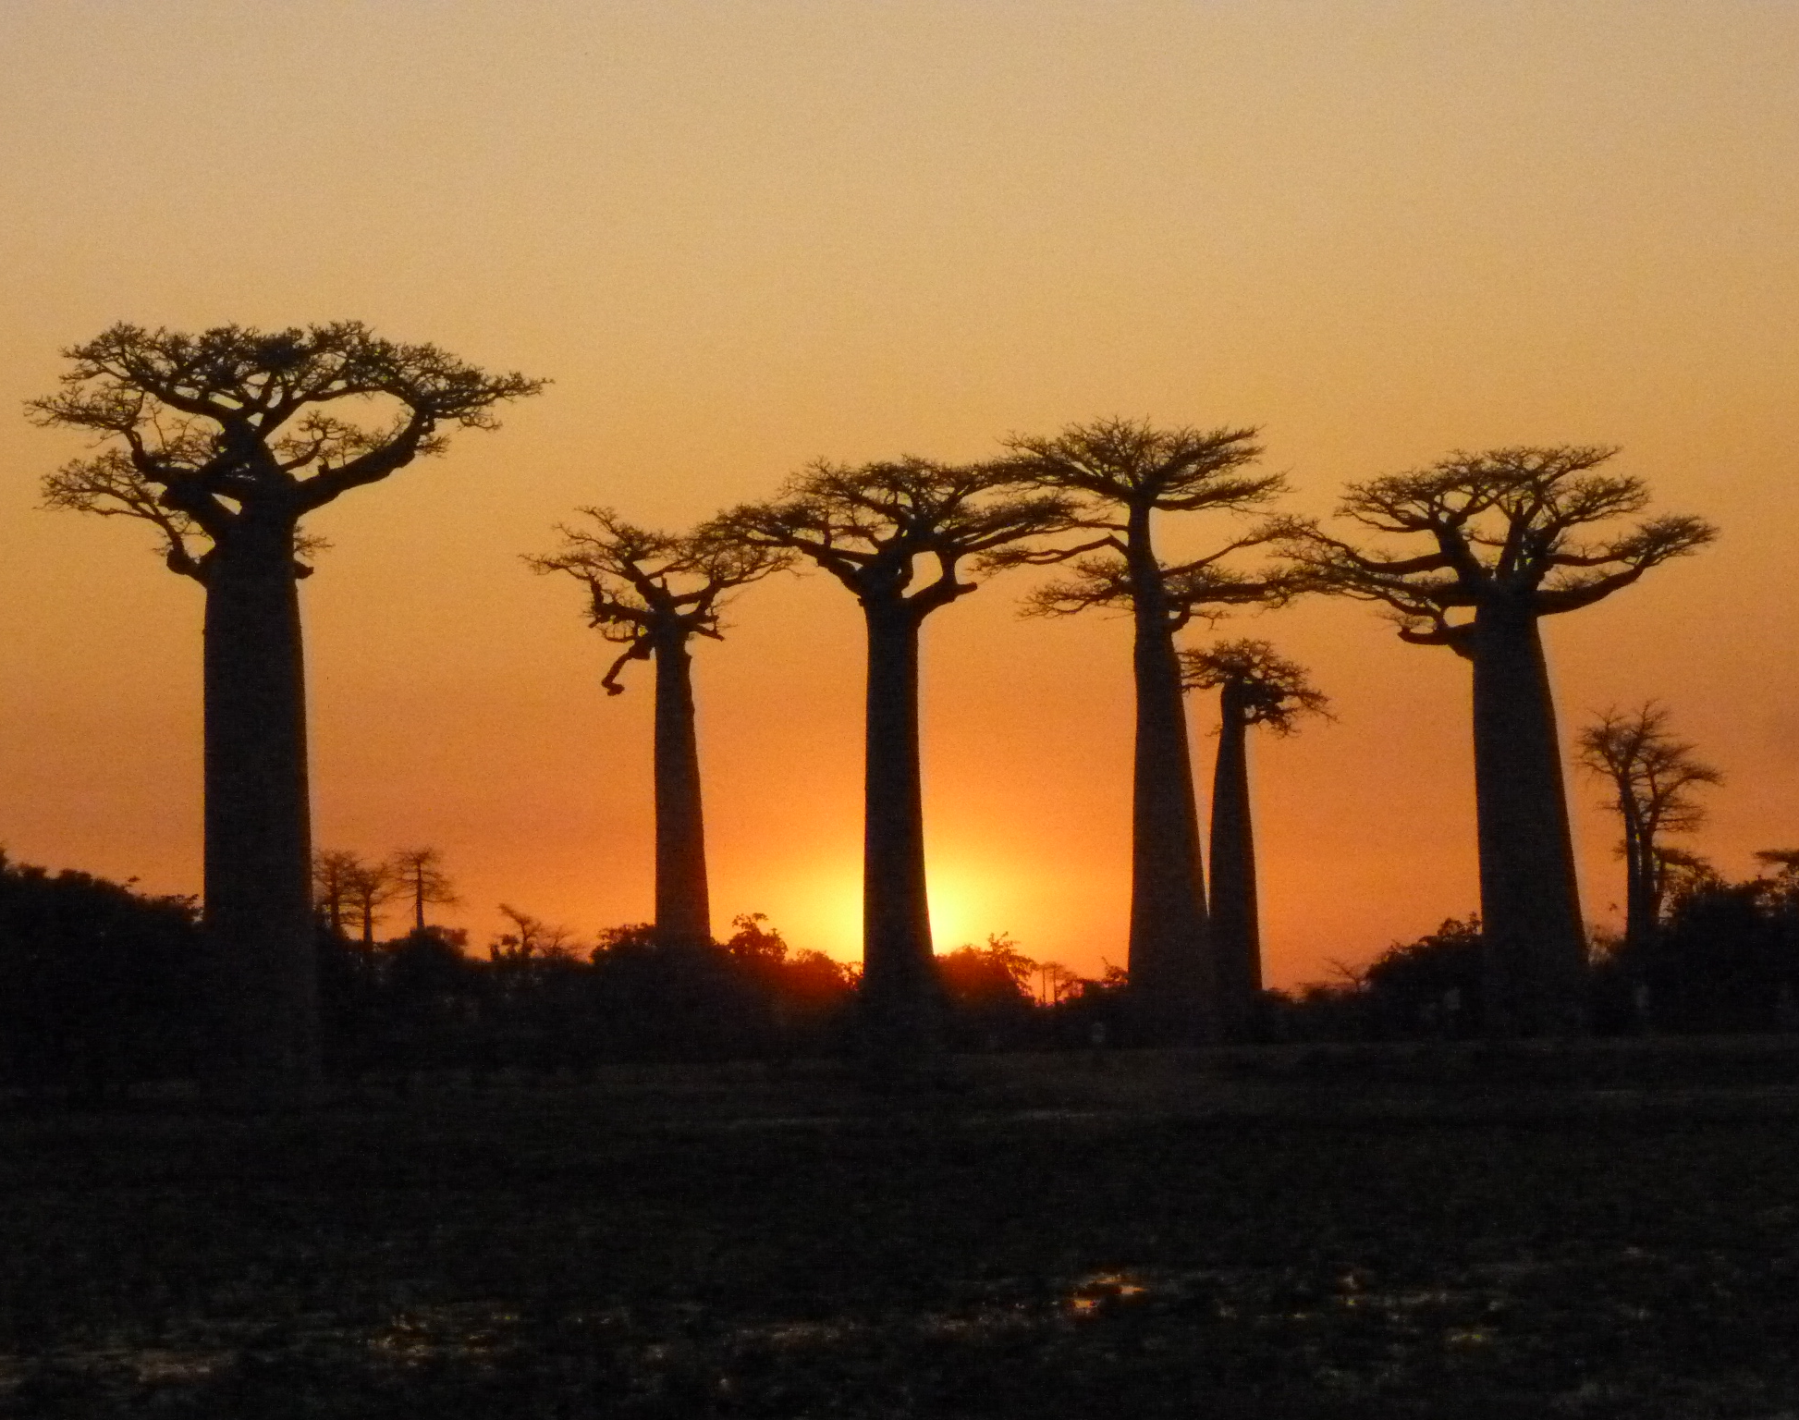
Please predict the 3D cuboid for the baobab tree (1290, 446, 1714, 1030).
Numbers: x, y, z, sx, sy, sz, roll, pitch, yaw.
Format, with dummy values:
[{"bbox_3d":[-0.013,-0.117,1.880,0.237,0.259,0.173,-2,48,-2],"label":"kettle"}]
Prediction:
[{"bbox_3d":[17.896,0.954,123.000,12.734,17.741,12.352,-2,-4,0],"label":"baobab tree"}]

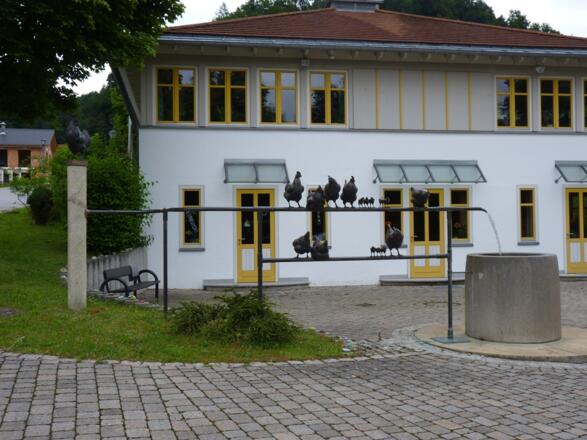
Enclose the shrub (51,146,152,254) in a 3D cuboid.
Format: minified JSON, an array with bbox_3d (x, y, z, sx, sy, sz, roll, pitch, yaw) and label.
[{"bbox_3d":[-3.775,-0.364,13.000,1.850,2.100,1.900,-1,0,-10],"label":"shrub"}]

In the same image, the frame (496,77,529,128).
[{"bbox_3d":[5.705,-3.066,17.214,0.942,1.344,0.100,-1,-1,-10],"label":"frame"}]

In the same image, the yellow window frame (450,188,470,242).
[{"bbox_3d":[4.252,-0.142,16.937,0.515,1.350,0.100,-1,-1,-10],"label":"yellow window frame"}]

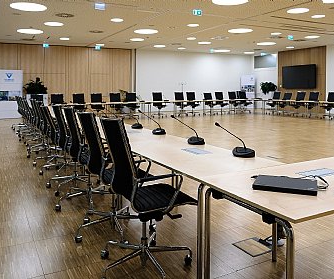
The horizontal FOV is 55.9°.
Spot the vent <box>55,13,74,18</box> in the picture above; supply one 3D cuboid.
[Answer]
[{"bbox_3d":[-2.859,-3.463,8.800,0.510,0.060,0.510,0,9,0],"label":"vent"}]

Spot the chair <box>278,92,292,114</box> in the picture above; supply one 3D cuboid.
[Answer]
[{"bbox_3d":[5.713,-1.718,15.322,0.630,1.090,0.600,-5,11,-28],"label":"chair"}]

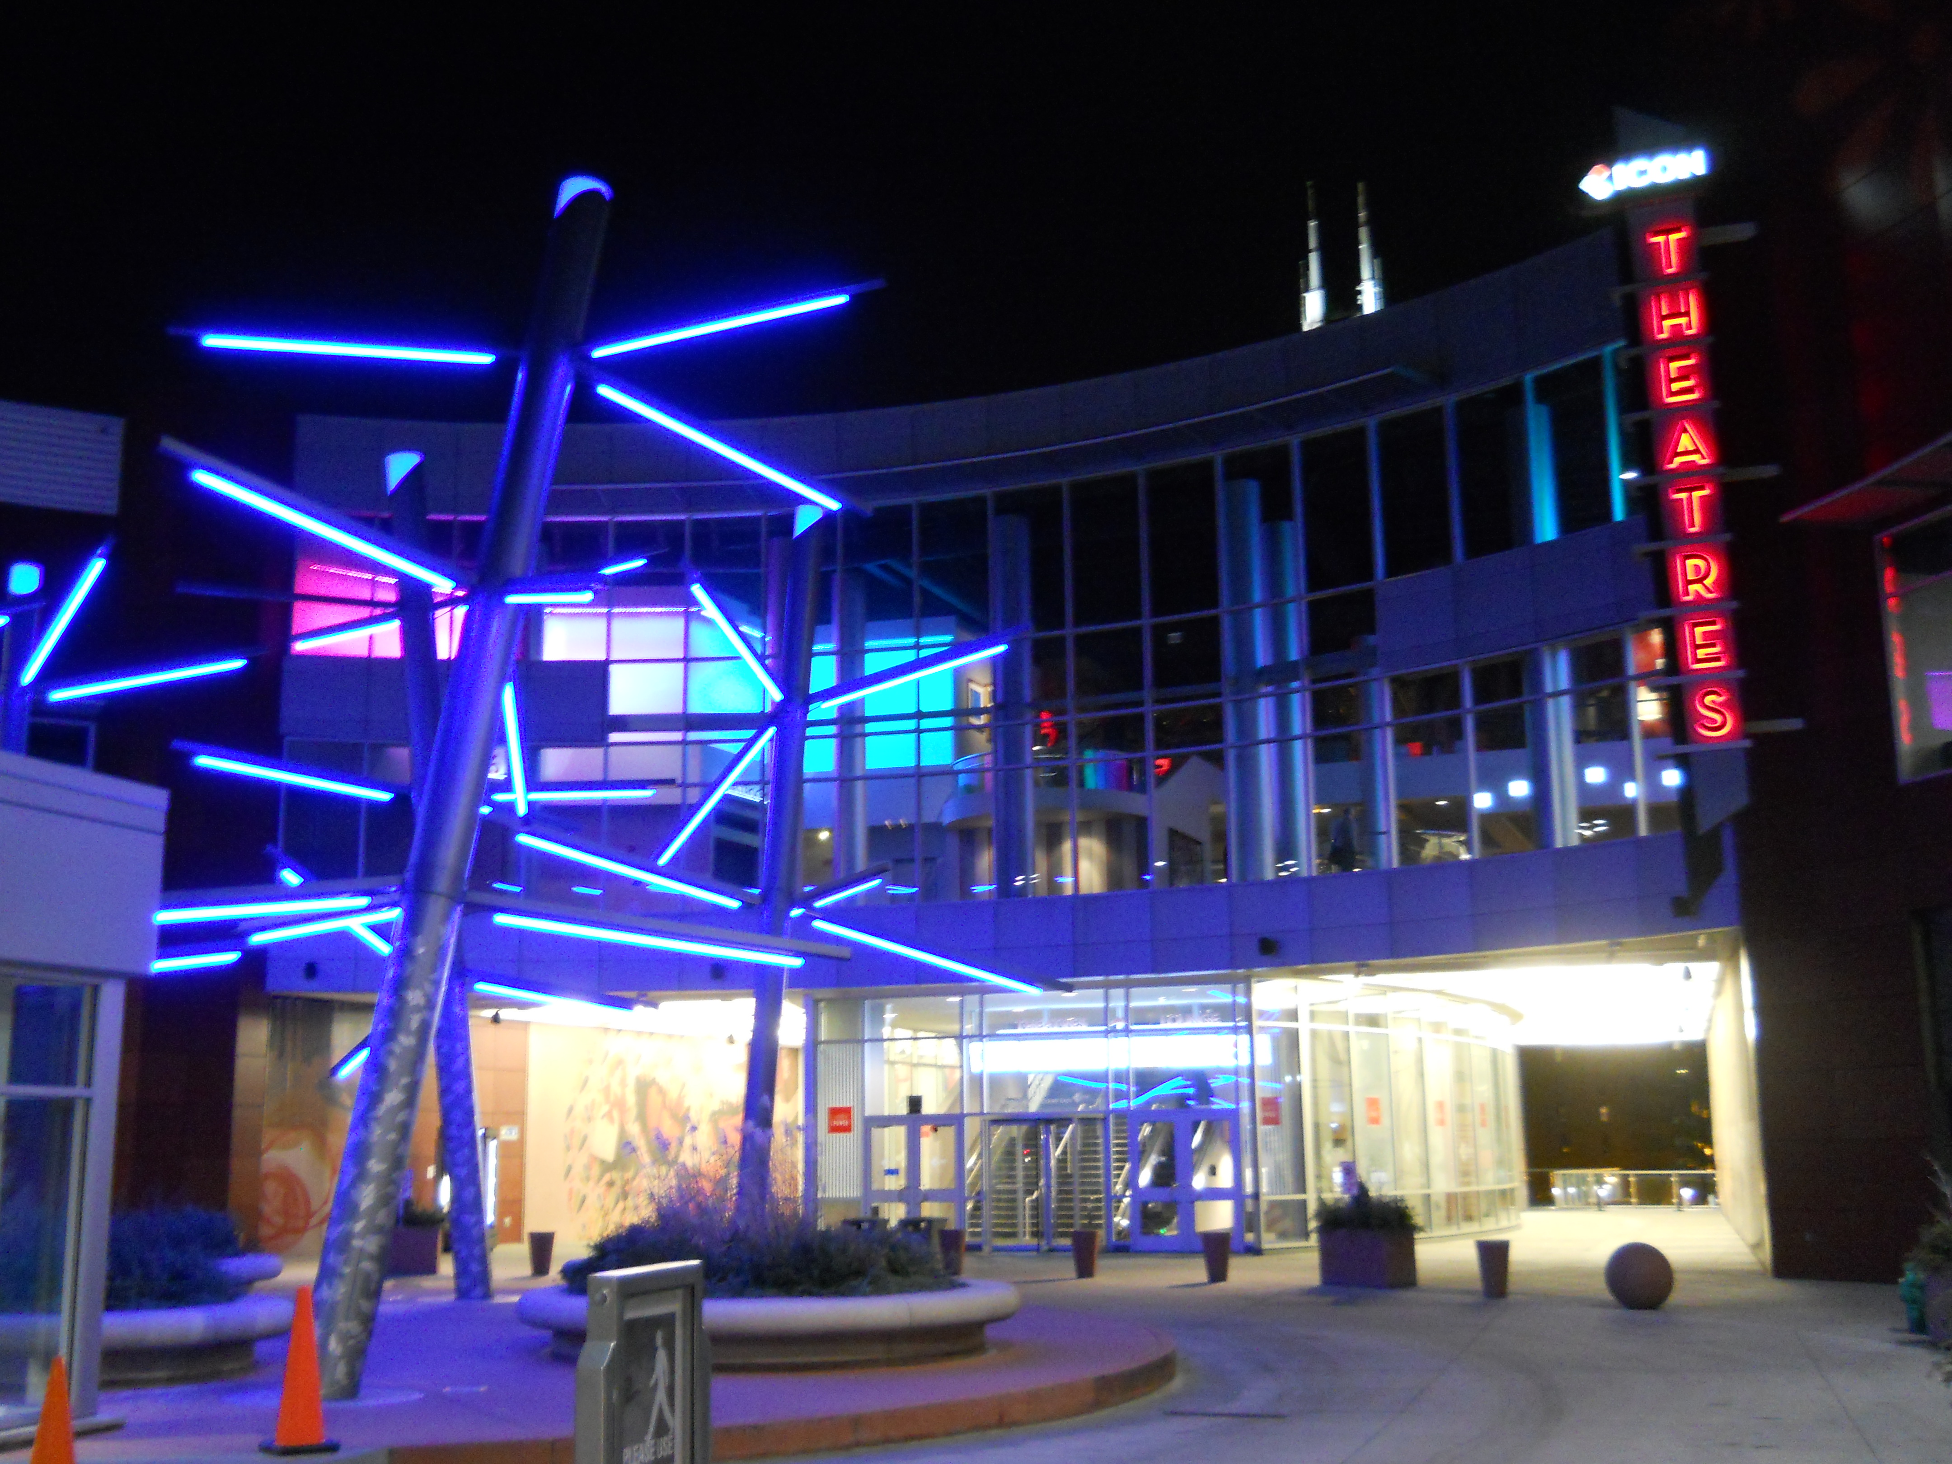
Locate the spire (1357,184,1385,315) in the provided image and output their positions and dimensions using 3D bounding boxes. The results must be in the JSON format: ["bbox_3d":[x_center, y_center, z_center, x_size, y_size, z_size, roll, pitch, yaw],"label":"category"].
[{"bbox_3d":[212.123,-263.022,1138.552,11.000,81.200,11.000,-1,-11,0],"label":"spire"}]

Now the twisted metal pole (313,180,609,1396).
[{"bbox_3d":[-3.873,0.128,15.846,0.460,9.450,0.460,9,-13,0],"label":"twisted metal pole"}]

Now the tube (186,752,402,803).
[{"bbox_3d":[-7.566,0.531,23.250,2.160,0.120,0.120,13,-16,-25],"label":"tube"}]

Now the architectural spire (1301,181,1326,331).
[{"bbox_3d":[185.411,-263.519,1143.872,11.000,85.000,11.000,-1,-11,0],"label":"architectural spire"}]

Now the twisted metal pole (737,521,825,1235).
[{"bbox_3d":[-2.173,1.791,22.867,0.320,8.740,0.320,3,-15,0],"label":"twisted metal pole"}]

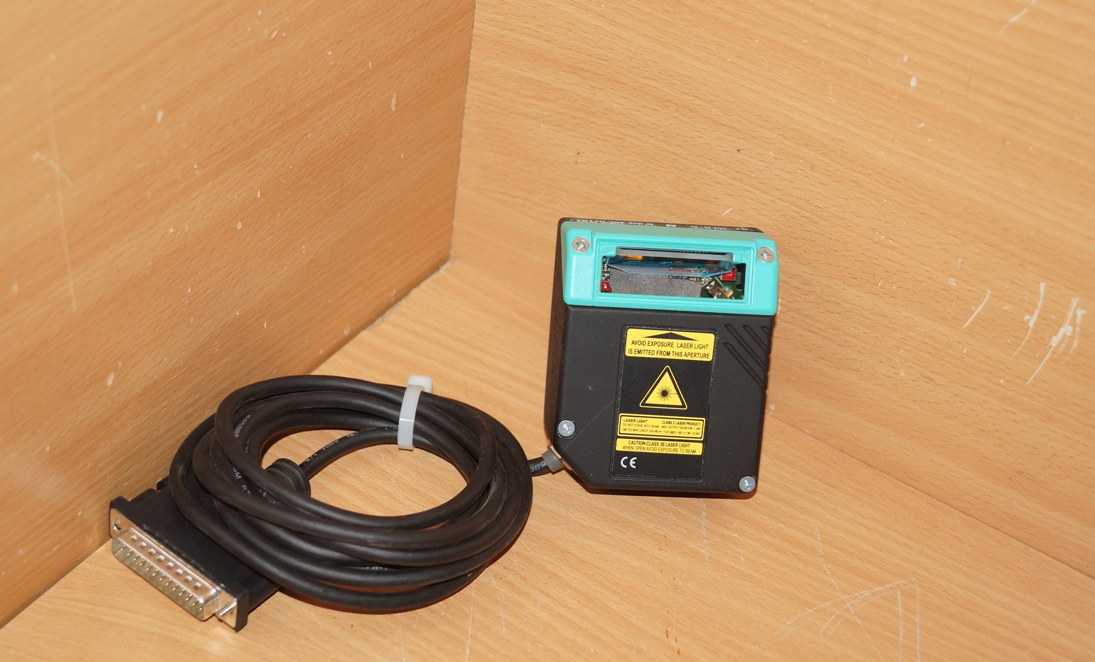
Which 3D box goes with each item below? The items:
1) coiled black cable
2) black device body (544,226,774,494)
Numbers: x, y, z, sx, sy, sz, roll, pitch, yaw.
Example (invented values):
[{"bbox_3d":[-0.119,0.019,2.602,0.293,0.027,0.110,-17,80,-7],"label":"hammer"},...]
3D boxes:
[{"bbox_3d":[-0.058,0.043,0.617,0.110,0.032,0.089,5,40,-4],"label":"coiled black cable"},{"bbox_3d":[0.035,0.009,0.629,0.068,0.084,0.034,4,-3,-1],"label":"black device body"}]

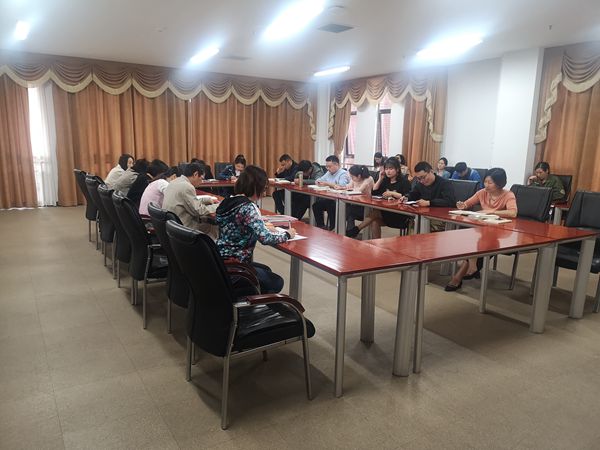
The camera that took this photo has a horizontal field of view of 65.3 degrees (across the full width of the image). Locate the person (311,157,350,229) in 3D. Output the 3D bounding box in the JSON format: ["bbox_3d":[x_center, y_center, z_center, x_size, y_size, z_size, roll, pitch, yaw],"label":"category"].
[{"bbox_3d":[0.460,-0.459,7.302,0.800,1.220,0.520,-5,12,-30],"label":"person"}]

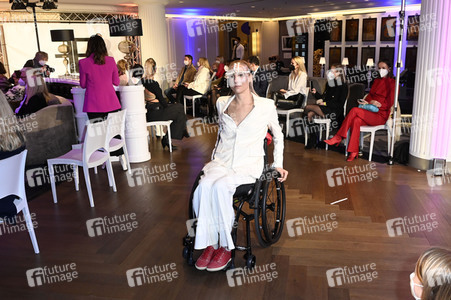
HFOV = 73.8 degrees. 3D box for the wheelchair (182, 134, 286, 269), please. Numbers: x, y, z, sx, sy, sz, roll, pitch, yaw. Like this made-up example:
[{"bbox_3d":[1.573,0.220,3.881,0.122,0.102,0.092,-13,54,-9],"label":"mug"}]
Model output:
[{"bbox_3d":[0.072,0.332,2.410,0.610,0.870,0.800,4,18,18],"label":"wheelchair"}]

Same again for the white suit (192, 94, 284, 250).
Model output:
[{"bbox_3d":[0.067,0.134,2.310,0.580,1.080,0.600,4,18,17],"label":"white suit"}]

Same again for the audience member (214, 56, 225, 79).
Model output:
[{"bbox_3d":[-0.242,-1.668,7.622,0.750,1.280,0.500,-11,20,-30],"label":"audience member"}]

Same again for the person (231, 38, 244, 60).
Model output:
[{"bbox_3d":[0.373,-2.486,9.192,0.480,1.780,0.320,11,21,35],"label":"person"}]

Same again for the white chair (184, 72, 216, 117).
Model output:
[{"bbox_3d":[-0.608,-1.160,6.877,0.520,0.820,0.460,-12,20,-33],"label":"white chair"}]

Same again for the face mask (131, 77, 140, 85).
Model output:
[{"bbox_3d":[-1.430,-1.111,4.800,0.150,0.120,0.090,-3,32,-5],"label":"face mask"}]

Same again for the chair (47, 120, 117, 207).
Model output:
[{"bbox_3d":[-1.507,0.130,3.186,0.520,0.830,0.460,3,17,14],"label":"chair"}]

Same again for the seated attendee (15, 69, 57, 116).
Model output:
[{"bbox_3d":[-2.661,-0.506,4.426,0.550,1.260,0.800,-8,18,-22],"label":"seated attendee"}]

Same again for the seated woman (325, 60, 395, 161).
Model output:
[{"bbox_3d":[1.897,-0.535,4.173,0.850,1.290,0.550,-11,20,-30],"label":"seated woman"}]

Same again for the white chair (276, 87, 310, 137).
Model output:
[{"bbox_3d":[1.152,-0.698,5.397,0.520,0.840,0.460,-11,20,-30],"label":"white chair"}]

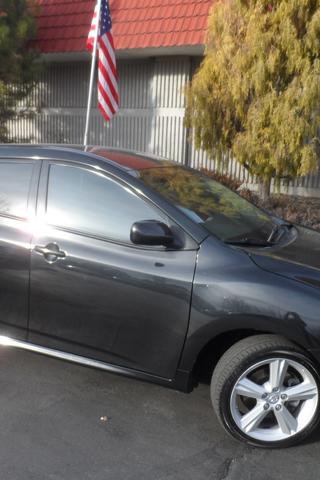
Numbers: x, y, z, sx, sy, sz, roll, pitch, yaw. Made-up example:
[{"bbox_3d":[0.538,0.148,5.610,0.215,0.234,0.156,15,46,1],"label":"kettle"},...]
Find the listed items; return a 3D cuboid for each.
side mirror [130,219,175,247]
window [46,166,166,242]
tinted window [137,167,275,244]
[{"bbox_3d":[-0.021,-0.030,2.299,0.170,0.150,0.220,8,11,20],"label":"side mirror"},{"bbox_3d":[-0.303,-0.213,2.673,0.947,0.422,0.070,8,-12,20],"label":"window"},{"bbox_3d":[0.411,-0.273,3.129,0.899,0.140,1.360,39,20,11],"label":"tinted window"}]

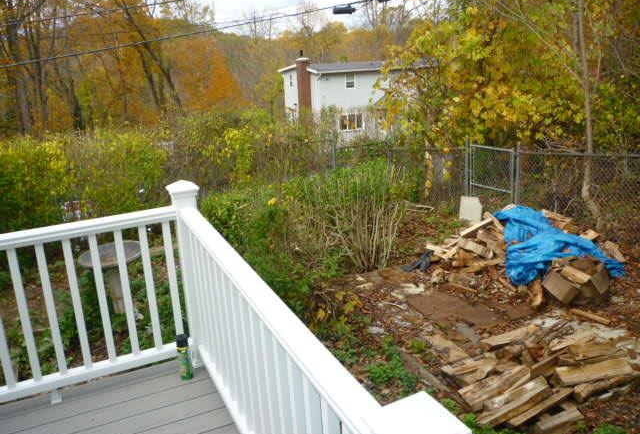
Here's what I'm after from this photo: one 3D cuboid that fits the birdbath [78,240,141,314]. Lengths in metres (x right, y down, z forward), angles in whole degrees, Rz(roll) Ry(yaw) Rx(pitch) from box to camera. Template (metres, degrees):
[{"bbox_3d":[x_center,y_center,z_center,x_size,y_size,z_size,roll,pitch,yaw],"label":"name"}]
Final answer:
[{"bbox_3d":[-1.729,0.579,4.556,0.530,0.622,0.530,-2,17,0],"label":"birdbath"}]

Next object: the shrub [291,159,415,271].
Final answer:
[{"bbox_3d":[0.362,-0.026,5.981,1.342,1.236,1.150,-2,17,0],"label":"shrub"}]

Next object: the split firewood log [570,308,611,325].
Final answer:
[{"bbox_3d":[2.347,0.869,4.657,0.070,0.060,0.318,-16,22,-39],"label":"split firewood log"}]

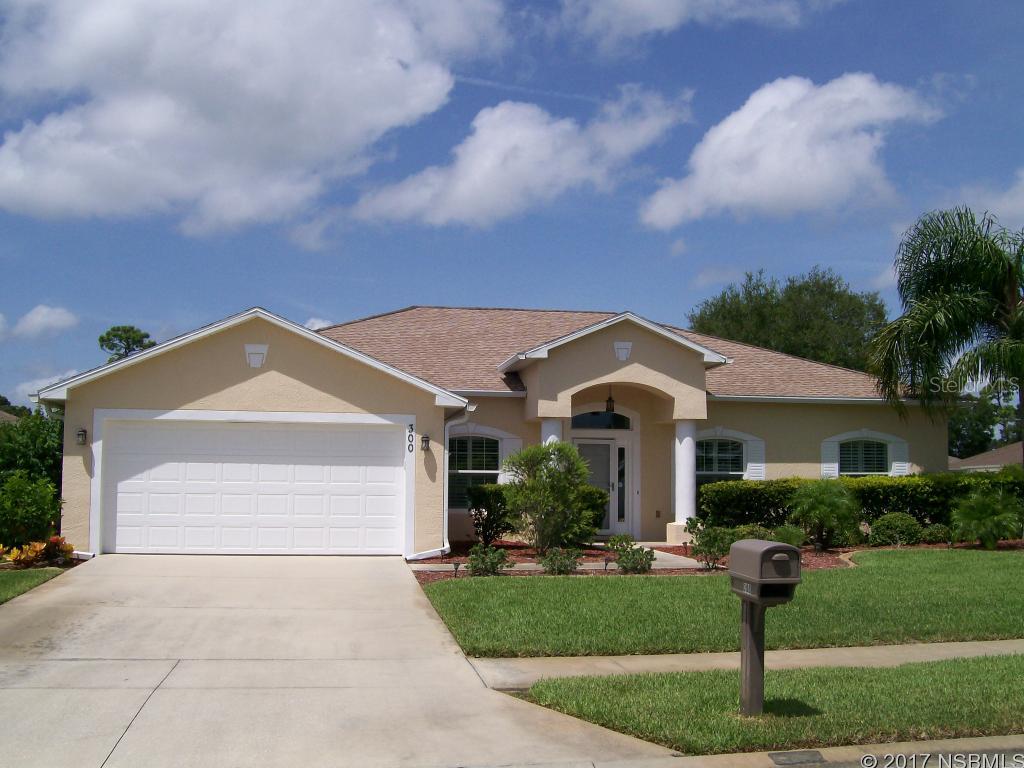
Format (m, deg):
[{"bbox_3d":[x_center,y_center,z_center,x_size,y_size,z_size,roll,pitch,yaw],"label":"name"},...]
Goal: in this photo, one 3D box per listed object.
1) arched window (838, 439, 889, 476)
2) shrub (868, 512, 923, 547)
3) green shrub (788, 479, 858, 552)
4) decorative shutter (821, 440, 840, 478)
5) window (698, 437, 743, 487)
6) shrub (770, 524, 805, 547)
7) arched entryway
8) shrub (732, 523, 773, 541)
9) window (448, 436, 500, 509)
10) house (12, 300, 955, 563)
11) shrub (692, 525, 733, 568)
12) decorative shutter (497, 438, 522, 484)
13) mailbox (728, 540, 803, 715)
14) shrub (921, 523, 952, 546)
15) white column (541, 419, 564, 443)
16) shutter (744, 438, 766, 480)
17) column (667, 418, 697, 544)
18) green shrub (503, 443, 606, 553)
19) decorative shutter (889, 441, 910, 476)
[{"bbox_3d":[7.828,2.004,23.715,1.220,1.450,0.120,1,-5,-10],"label":"arched window"},{"bbox_3d":[7.887,2.982,21.900,1.080,0.700,1.000,1,-5,-10],"label":"shrub"},{"bbox_3d":[5.896,2.459,20.158,1.290,1.337,1.290,1,-3,-6],"label":"green shrub"},{"bbox_3d":[7.063,2.026,23.579,0.420,1.500,0.070,1,-5,-10],"label":"decorative shutter"},{"bbox_3d":[4.486,1.944,23.135,1.220,1.500,0.120,1,-5,-10],"label":"window"},{"bbox_3d":[5.443,2.973,20.962,0.723,0.412,0.723,1,-3,-6],"label":"shrub"},{"bbox_3d":[1.886,1.811,22.691,1.750,2.850,0.220,1,-5,-10],"label":"arched entryway"},{"bbox_3d":[4.810,2.990,21.300,0.850,0.500,0.800,1,-5,-10],"label":"shrub"},{"bbox_3d":[-0.855,1.846,22.208,1.220,1.500,0.120,1,-5,-10],"label":"window"},{"bbox_3d":[0.428,0.642,25.014,17.500,5.300,14.950,1,-3,-6],"label":"house"},{"bbox_3d":[3.126,2.526,16.592,0.660,0.669,0.660,1,-3,-6],"label":"shrub"},{"bbox_3d":[-0.017,1.785,21.300,0.479,1.359,0.050,1,-3,-6],"label":"decorative shutter"},{"bbox_3d":[1.699,1.636,7.137,0.285,1.178,0.500,2,-4,-16],"label":"mailbox"},{"bbox_3d":[8.859,3.111,22.227,0.692,0.439,0.692,1,-3,-6],"label":"shrub"},{"bbox_3d":[0.765,1.833,20.474,0.520,2.396,0.520,1,-3,-6],"label":"white column"},{"bbox_3d":[5.345,2.000,23.281,0.430,1.520,0.070,1,-5,-10],"label":"shutter"},{"bbox_3d":[3.367,1.881,20.747,0.520,2.417,0.520,1,-3,-6],"label":"column"},{"bbox_3d":[0.762,2.036,19.100,1.800,1.920,1.650,1,-5,-10],"label":"green shrub"},{"bbox_3d":[8.706,2.062,23.864,0.420,1.500,0.070,1,-5,-10],"label":"decorative shutter"}]

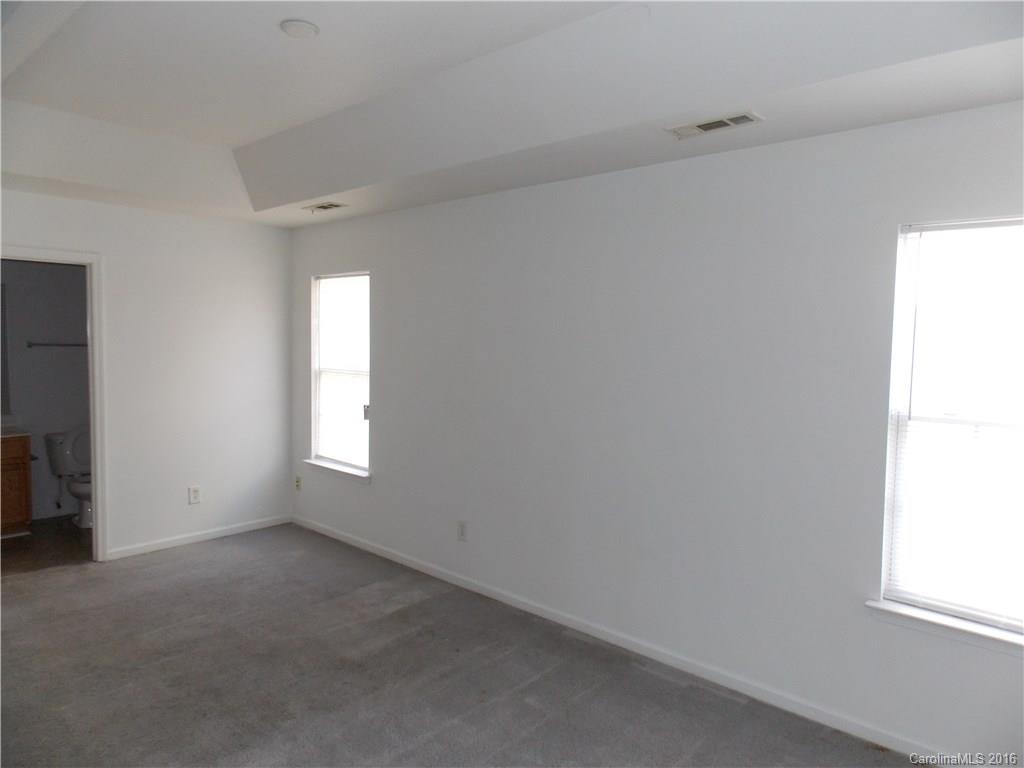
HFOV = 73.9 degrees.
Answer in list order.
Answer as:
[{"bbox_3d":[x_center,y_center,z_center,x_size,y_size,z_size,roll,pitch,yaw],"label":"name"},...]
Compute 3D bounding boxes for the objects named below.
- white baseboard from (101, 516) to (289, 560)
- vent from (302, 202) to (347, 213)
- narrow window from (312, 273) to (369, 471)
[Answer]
[{"bbox_3d":[-2.323,1.161,5.200,0.020,0.080,1.388,5,5,42],"label":"white baseboard"},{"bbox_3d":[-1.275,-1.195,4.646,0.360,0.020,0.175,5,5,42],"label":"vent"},{"bbox_3d":[-1.273,-0.090,5.170,0.766,1.461,0.090,5,5,42],"label":"narrow window"}]

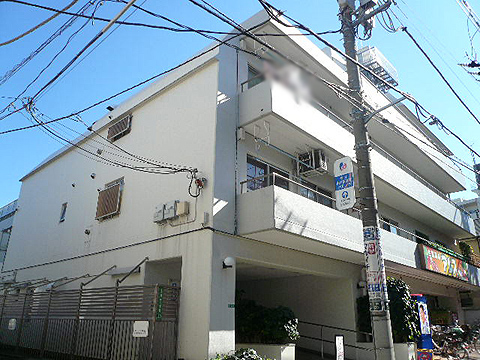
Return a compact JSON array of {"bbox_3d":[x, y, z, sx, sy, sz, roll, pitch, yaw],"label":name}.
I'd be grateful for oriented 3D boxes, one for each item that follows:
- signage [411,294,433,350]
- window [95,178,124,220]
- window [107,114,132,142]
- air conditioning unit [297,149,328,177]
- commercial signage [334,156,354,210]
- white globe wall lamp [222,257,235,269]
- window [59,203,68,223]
[{"bbox_3d":[5.246,4.146,11.313,0.300,1.440,0.900,-17,-27,40],"label":"signage"},{"bbox_3d":[-3.998,0.577,11.913,1.130,1.240,0.220,-17,-27,40],"label":"window"},{"bbox_3d":[-3.968,-1.707,12.756,1.150,0.590,0.220,-17,-27,40],"label":"window"},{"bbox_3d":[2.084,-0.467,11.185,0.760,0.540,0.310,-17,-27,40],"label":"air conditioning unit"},{"bbox_3d":[2.308,0.061,8.571,0.430,1.190,0.070,-17,-27,40],"label":"commercial signage"},{"bbox_3d":[-0.254,1.776,8.329,0.270,0.280,0.210,-17,-27,40],"label":"white globe wall lamp"},{"bbox_3d":[-6.476,1.191,14.315,0.320,0.720,0.100,-17,-27,40],"label":"window"}]

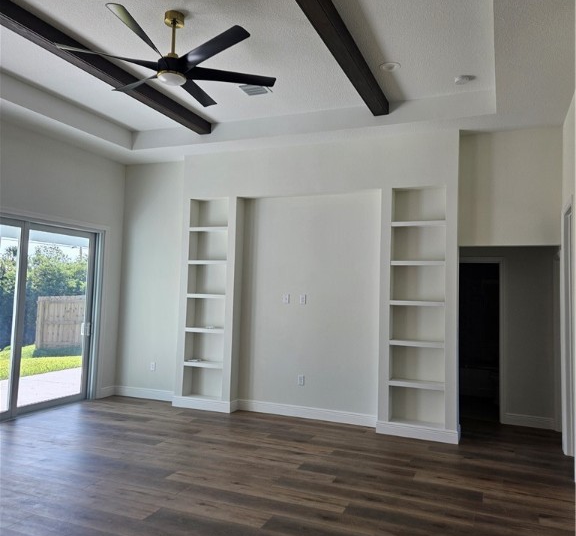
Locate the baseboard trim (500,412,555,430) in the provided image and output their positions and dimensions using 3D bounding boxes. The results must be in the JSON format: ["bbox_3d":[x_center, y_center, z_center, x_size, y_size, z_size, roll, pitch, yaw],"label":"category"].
[{"bbox_3d":[3.013,1.919,6.383,0.570,0.135,0.020,0,-3,23],"label":"baseboard trim"}]

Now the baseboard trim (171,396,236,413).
[{"bbox_3d":[-1.117,1.833,6.918,0.900,0.140,0.200,0,-3,23],"label":"baseboard trim"}]

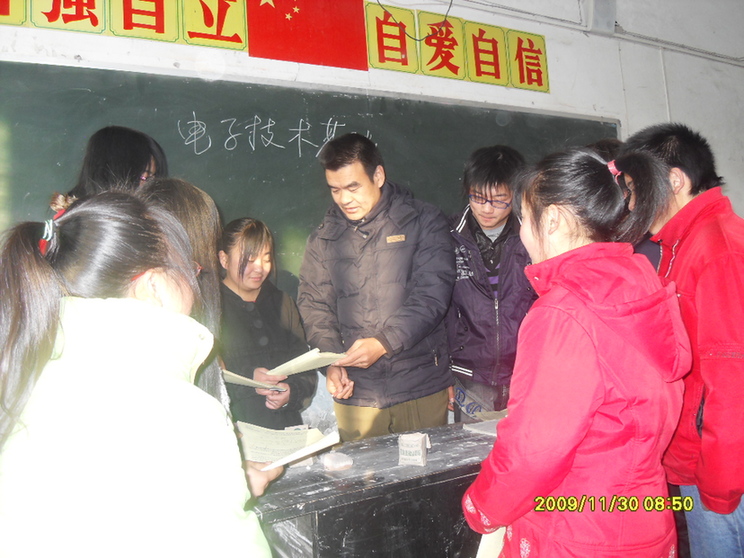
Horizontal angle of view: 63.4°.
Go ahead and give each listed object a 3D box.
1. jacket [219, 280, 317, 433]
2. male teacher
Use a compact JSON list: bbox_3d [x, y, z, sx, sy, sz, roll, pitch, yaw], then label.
[{"bbox_3d":[-0.377,0.278,2.000,0.430,0.560,0.320,-2,-4,-24],"label":"jacket"},{"bbox_3d":[0.055,0.381,1.908,0.540,1.660,0.430,-6,-4,24],"label":"male teacher"}]

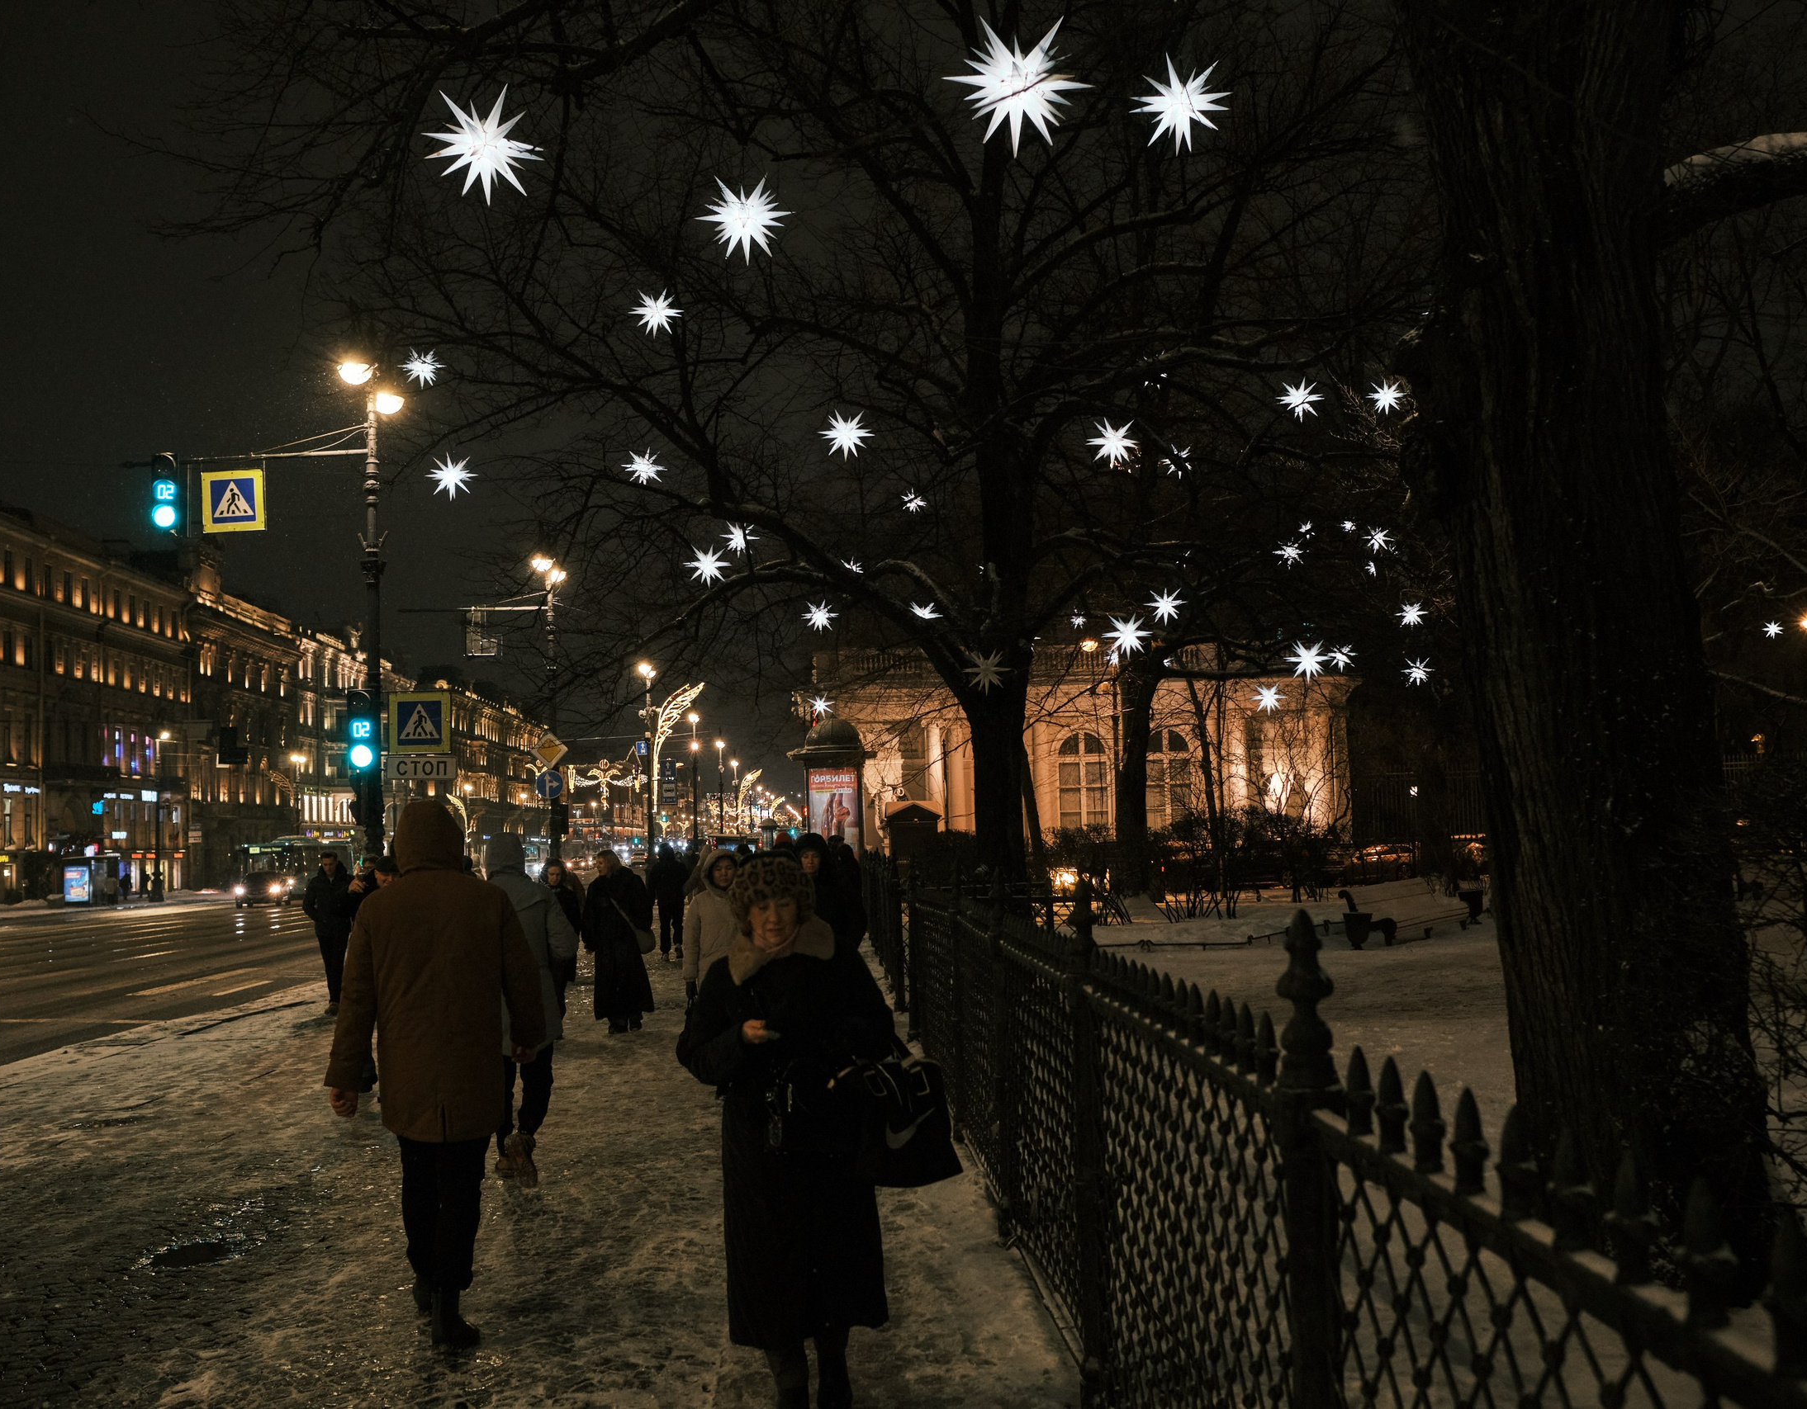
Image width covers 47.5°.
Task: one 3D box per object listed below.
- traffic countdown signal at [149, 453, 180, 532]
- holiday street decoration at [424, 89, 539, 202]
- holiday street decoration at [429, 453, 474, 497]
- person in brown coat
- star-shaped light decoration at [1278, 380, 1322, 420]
[{"bbox_3d":[-9.689,-2.786,27.000,0.370,1.030,0.320,-1,-4,2],"label":"traffic countdown signal"},{"bbox_3d":[-2.546,-3.371,12.400,0.670,0.670,0.670,-1,-4,0],"label":"holiday street decoration"},{"bbox_3d":[-6.550,-3.302,29.800,0.660,0.630,0.640,0,-4,-12],"label":"holiday street decoration"},{"bbox_3d":[-1.642,1.291,7.268,0.700,1.850,0.500,-1,-4,-3],"label":"person in brown coat"},{"bbox_3d":[6.185,-4.741,32.000,0.660,0.630,0.640,-2,-4,11],"label":"star-shaped light decoration"}]

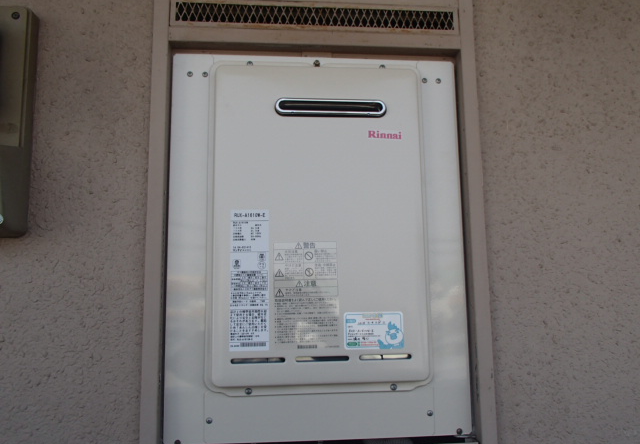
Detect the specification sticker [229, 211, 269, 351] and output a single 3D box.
[{"bbox_3d":[-0.105,0.086,0.779,0.058,0.210,0.004,0,-8,-5],"label":"specification sticker"}]

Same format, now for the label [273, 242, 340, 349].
[{"bbox_3d":[-0.020,0.110,0.783,0.098,0.158,0.004,0,-8,-5],"label":"label"}]

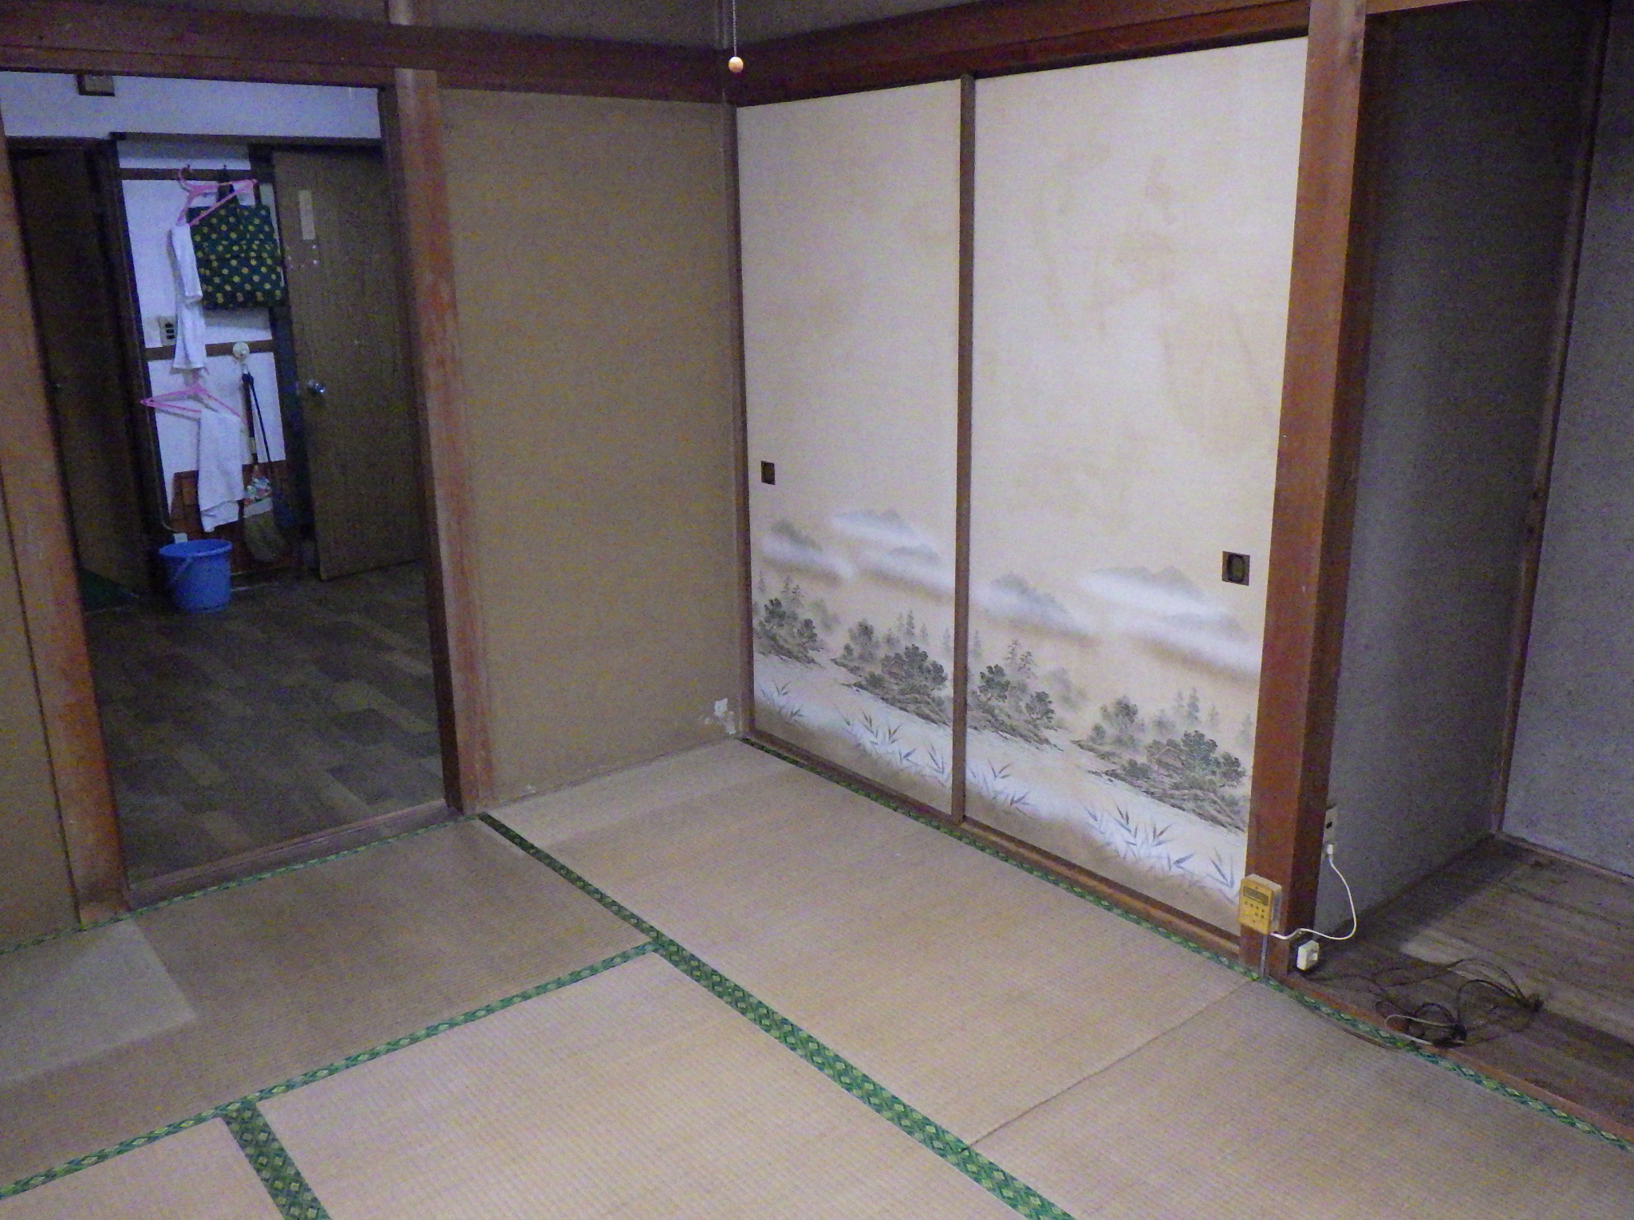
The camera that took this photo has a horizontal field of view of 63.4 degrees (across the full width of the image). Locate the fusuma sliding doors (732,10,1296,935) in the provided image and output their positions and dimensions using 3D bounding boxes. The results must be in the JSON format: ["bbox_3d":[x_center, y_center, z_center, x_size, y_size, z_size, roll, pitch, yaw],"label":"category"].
[{"bbox_3d":[0.340,-0.317,3.151,0.060,1.760,1.680,-13,20,-38],"label":"fusuma sliding doors"}]

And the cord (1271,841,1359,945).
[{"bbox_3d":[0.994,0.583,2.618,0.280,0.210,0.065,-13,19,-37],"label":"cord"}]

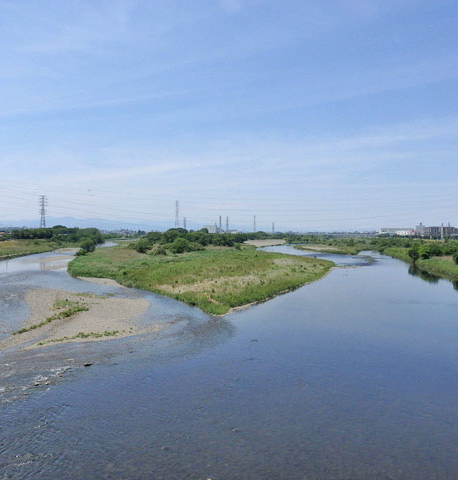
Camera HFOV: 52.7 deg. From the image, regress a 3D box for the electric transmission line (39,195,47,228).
[{"bbox_3d":[-192.640,-28.040,480.000,8.800,38.000,7.000,0,1,0],"label":"electric transmission line"}]

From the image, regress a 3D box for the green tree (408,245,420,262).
[{"bbox_3d":[71.850,5.260,180.000,4.600,7.000,4.600,0,1,0],"label":"green tree"}]

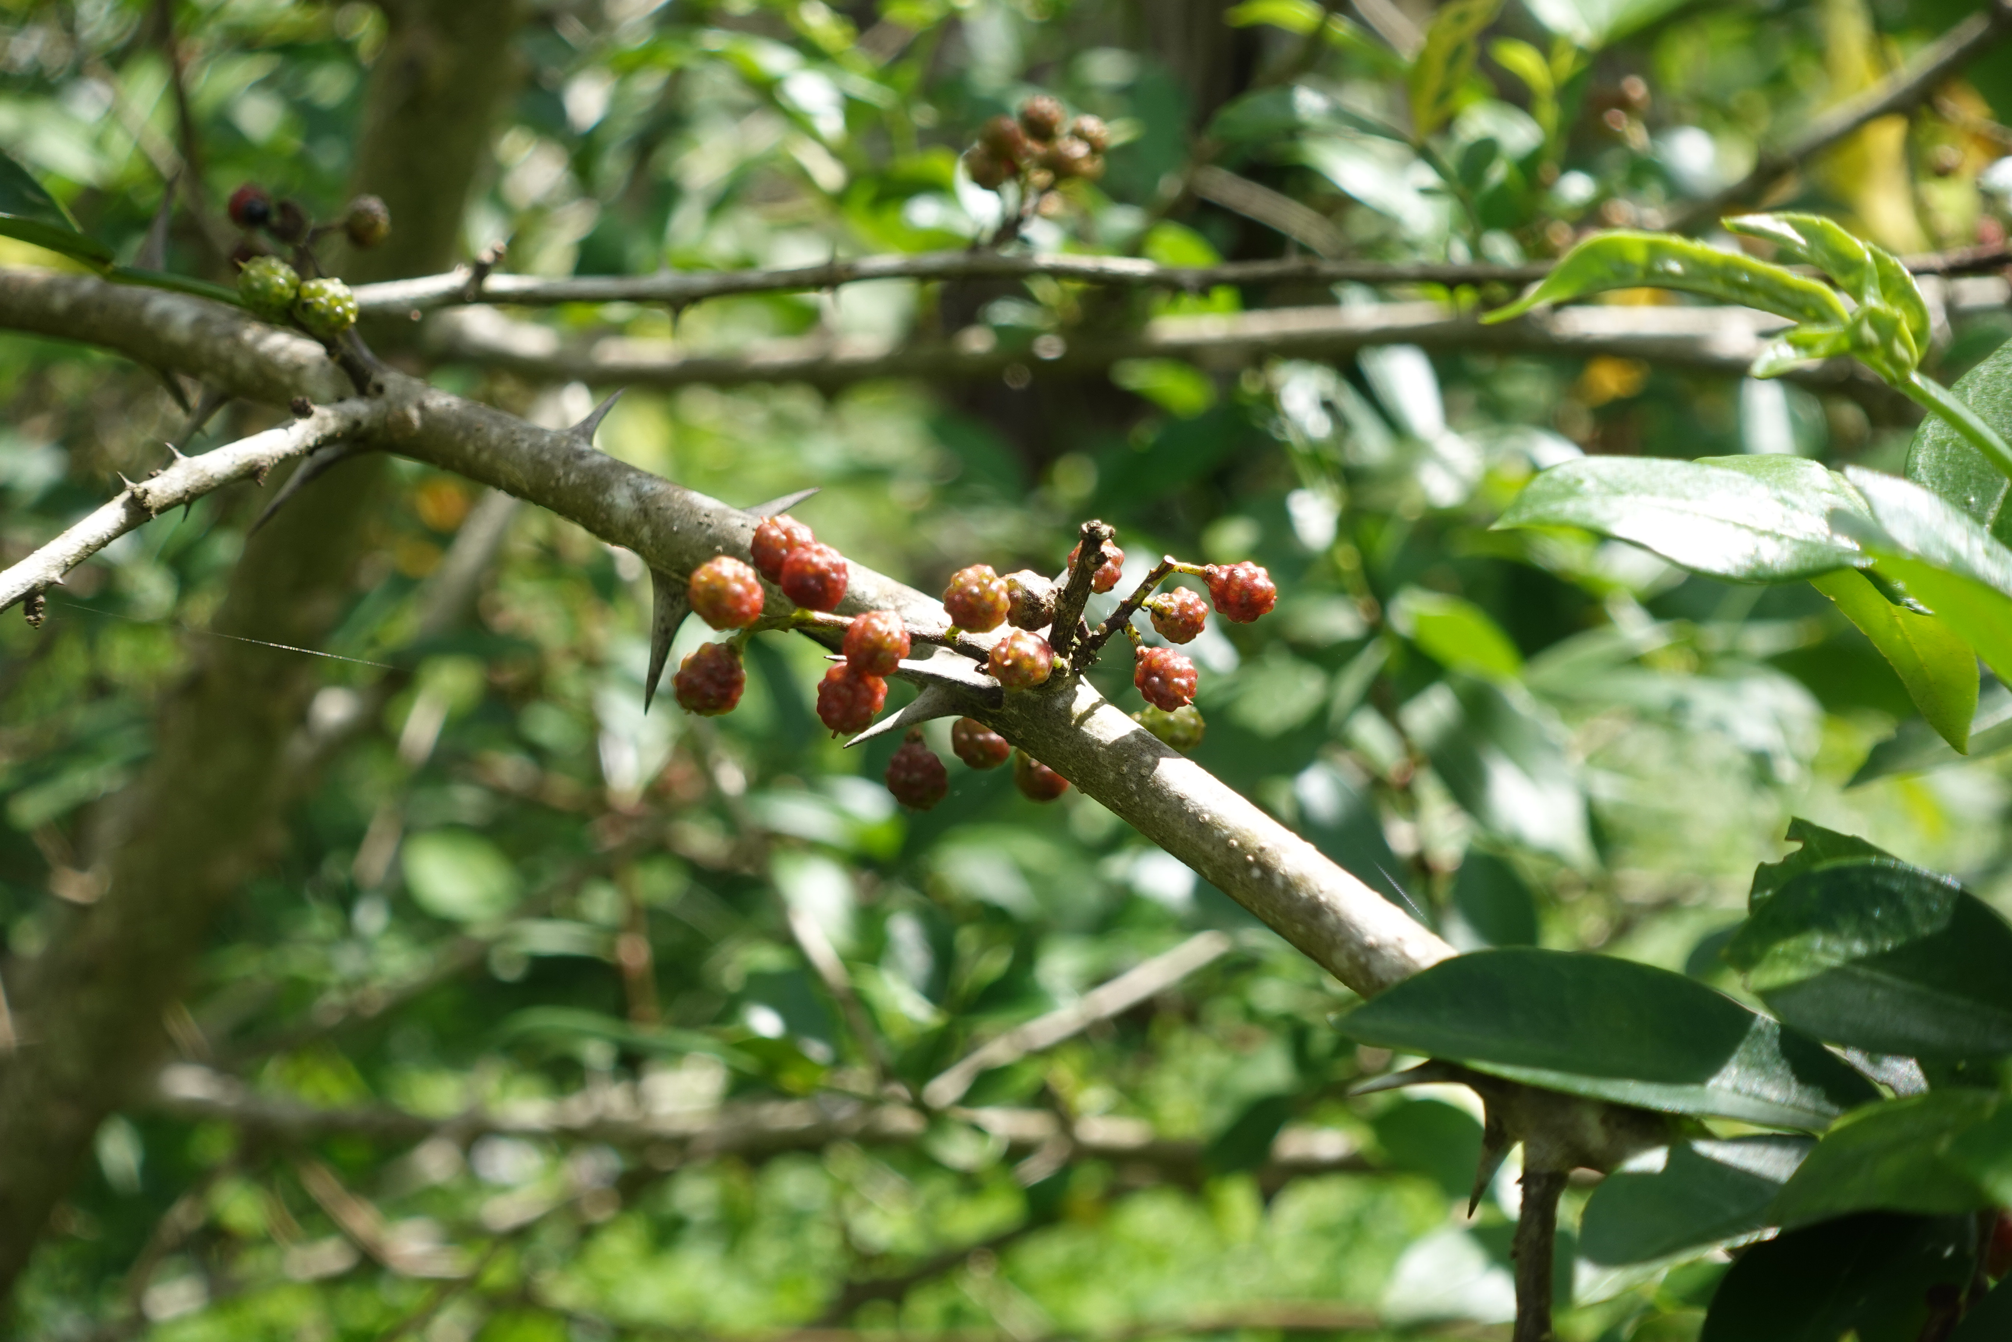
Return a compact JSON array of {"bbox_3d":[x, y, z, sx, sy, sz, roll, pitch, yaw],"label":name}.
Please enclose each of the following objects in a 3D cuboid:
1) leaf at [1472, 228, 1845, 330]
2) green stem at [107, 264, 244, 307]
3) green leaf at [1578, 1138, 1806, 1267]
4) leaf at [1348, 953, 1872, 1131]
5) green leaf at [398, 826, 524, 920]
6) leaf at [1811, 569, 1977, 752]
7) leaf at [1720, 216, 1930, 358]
[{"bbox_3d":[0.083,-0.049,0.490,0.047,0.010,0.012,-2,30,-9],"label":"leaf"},{"bbox_3d":[-0.088,-0.041,0.415,0.015,0.002,0.002,15,-16,3],"label":"green stem"},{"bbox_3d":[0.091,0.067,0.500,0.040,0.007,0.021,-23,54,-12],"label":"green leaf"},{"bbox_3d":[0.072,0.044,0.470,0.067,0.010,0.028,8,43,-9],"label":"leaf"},{"bbox_3d":[-0.139,0.052,1.000,0.034,0.006,0.024,35,62,14],"label":"green leaf"},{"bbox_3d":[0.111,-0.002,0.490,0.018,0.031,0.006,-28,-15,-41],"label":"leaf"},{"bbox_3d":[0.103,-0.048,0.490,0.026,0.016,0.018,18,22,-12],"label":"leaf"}]

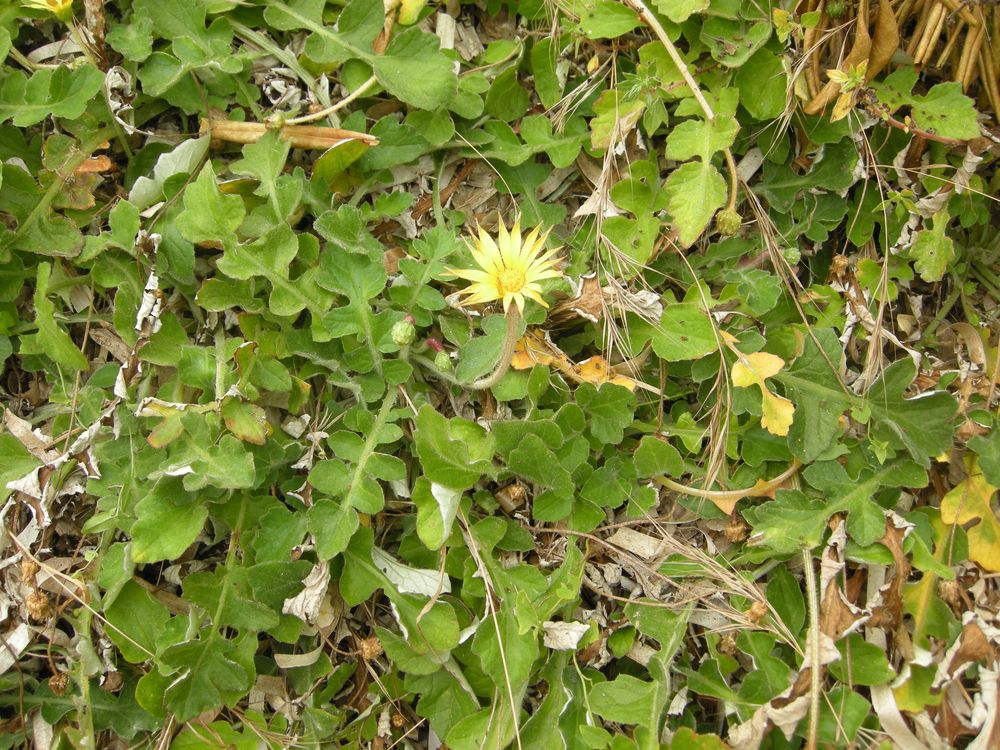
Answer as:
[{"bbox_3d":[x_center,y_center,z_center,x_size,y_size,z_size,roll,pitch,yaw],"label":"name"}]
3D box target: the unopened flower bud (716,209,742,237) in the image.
[{"bbox_3d":[0.117,-0.078,0.515,0.013,0.013,0.013,5,34,-3],"label":"unopened flower bud"}]

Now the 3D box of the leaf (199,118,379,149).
[{"bbox_3d":[-0.116,-0.133,0.561,0.098,0.007,0.013,6,62,3],"label":"leaf"}]

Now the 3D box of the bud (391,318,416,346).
[{"bbox_3d":[-0.046,-0.020,0.482,0.011,0.011,0.012,15,96,-2],"label":"bud"}]

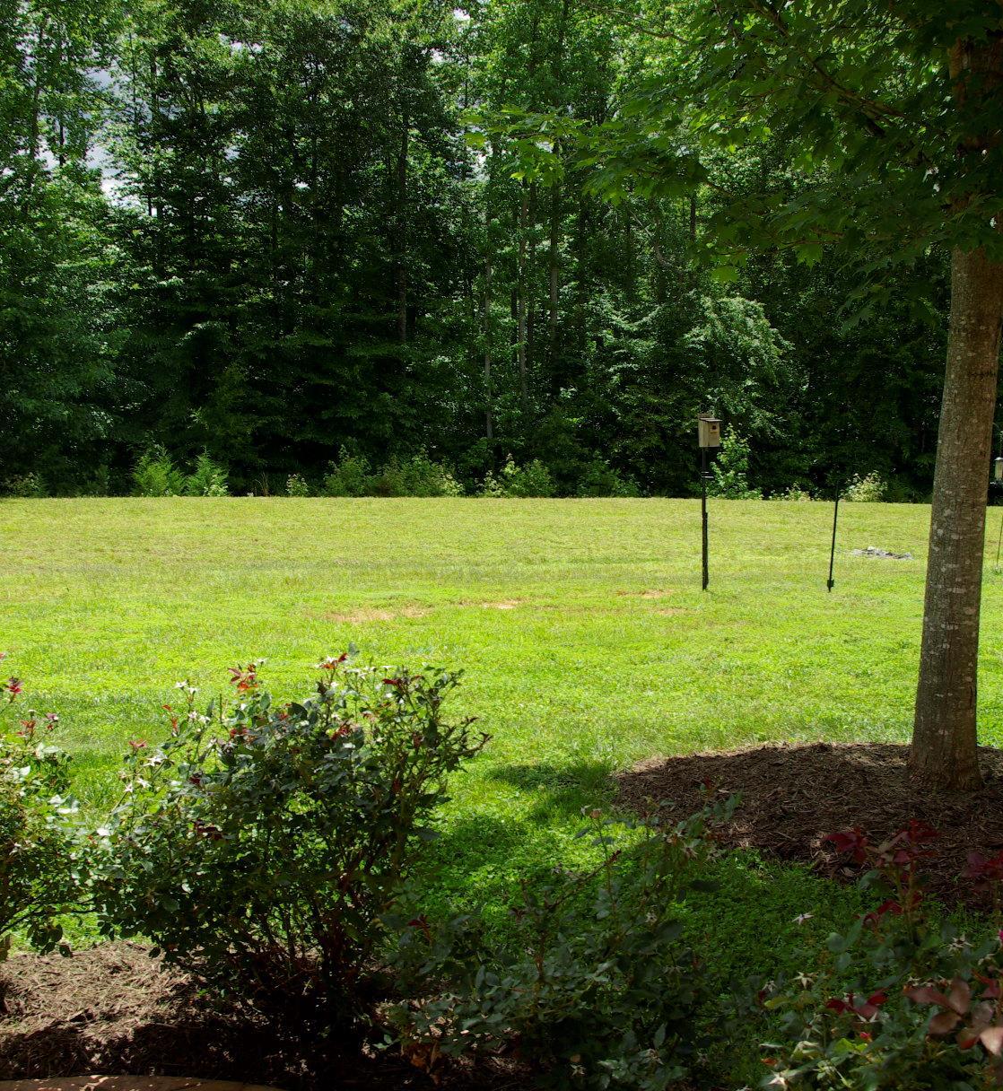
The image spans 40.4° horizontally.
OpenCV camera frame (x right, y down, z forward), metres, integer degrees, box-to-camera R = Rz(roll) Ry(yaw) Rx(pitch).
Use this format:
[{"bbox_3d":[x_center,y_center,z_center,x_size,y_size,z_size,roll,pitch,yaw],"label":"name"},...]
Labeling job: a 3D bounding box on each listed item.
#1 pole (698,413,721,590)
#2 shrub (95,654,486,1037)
[{"bbox_3d":[1.840,-0.396,12.232,0.140,1.580,0.170,-5,8,-37],"label":"pole"},{"bbox_3d":[-0.560,0.794,3.732,1.030,0.990,0.950,0,6,0],"label":"shrub"}]

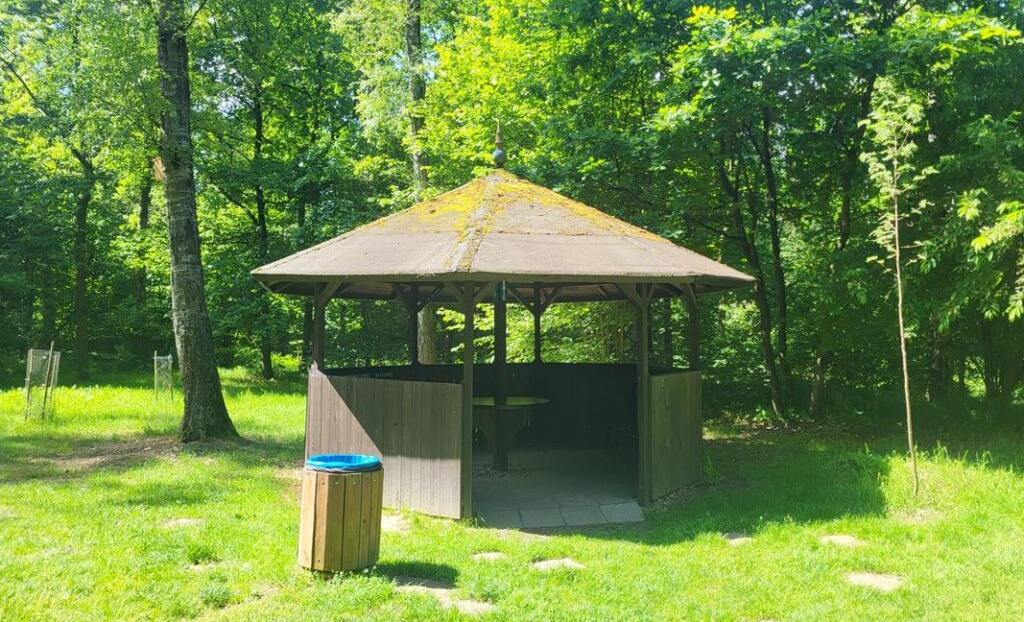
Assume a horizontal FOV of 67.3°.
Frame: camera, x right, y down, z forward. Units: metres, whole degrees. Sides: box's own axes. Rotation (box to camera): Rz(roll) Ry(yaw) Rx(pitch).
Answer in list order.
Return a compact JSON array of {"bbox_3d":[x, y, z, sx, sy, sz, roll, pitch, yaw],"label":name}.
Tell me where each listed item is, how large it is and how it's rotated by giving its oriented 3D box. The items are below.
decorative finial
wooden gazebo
[{"bbox_3d":[-0.150,-1.892,8.714,0.160,0.558,0.160,0,-1,-15],"label":"decorative finial"},{"bbox_3d":[-0.114,0.096,8.673,5.151,3.419,5.151,0,-1,-15],"label":"wooden gazebo"}]

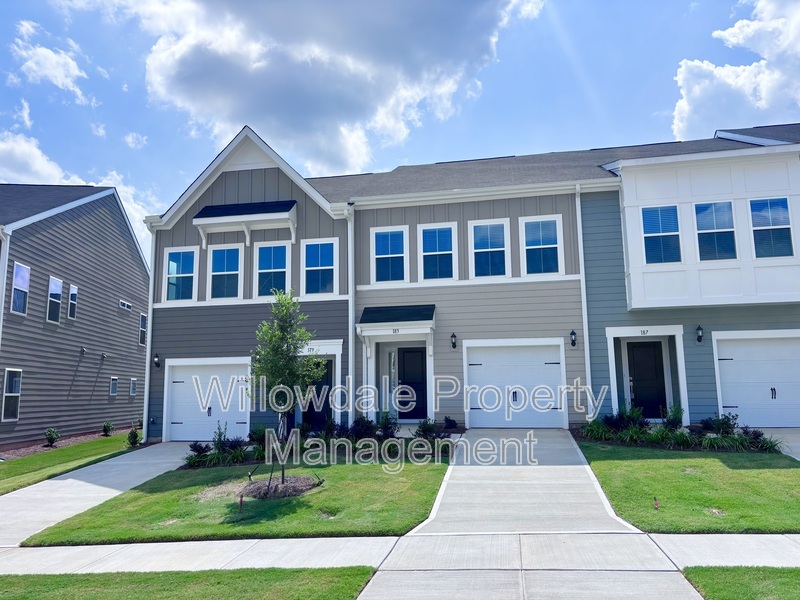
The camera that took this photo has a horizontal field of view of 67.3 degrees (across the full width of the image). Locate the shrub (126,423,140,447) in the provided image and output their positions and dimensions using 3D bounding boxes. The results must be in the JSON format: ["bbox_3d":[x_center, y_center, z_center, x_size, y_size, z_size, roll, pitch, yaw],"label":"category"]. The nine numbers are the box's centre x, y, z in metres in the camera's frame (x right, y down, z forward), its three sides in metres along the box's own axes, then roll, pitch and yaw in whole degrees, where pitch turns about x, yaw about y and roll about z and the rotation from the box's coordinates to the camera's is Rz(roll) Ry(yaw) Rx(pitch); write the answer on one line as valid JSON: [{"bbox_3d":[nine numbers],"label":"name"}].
[{"bbox_3d":[-7.388,3.728,16.658,0.400,0.620,0.400,-2,-8,12],"label":"shrub"}]

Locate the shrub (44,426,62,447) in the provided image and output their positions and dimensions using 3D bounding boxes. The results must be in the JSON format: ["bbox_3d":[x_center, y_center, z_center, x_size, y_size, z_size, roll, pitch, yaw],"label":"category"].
[{"bbox_3d":[-11.200,4.399,19.366,0.520,0.630,0.520,-2,-8,12],"label":"shrub"}]

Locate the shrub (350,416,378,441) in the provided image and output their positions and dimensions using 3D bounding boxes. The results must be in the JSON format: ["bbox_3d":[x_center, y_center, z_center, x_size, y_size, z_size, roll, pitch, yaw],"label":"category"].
[{"bbox_3d":[-0.856,3.098,14.489,0.660,0.560,0.620,-3,-9,10],"label":"shrub"}]

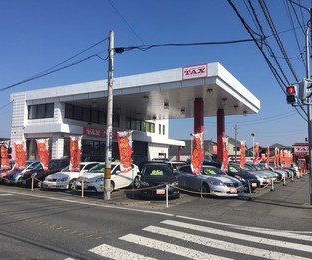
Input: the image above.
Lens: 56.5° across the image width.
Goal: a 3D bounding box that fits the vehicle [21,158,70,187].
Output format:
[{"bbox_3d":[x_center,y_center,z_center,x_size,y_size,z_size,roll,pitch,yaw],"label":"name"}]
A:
[{"bbox_3d":[-6.083,2.657,18.089,1.740,1.500,4.500,-2,-7,31],"label":"vehicle"}]

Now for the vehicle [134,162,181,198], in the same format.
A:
[{"bbox_3d":[0.006,2.413,14.501,1.720,1.480,4.650,1,-5,-6],"label":"vehicle"}]

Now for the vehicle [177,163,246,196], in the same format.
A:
[{"bbox_3d":[2.430,2.524,15.093,1.820,1.430,4.800,3,-6,-23],"label":"vehicle"}]

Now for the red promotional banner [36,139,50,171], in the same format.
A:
[{"bbox_3d":[-6.205,1.406,16.000,0.620,1.800,0.120,2,-5,-14],"label":"red promotional banner"}]

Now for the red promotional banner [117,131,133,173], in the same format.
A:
[{"bbox_3d":[-1.365,0.978,13.200,0.660,1.820,0.120,2,-5,-14],"label":"red promotional banner"}]

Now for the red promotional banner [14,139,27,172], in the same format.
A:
[{"bbox_3d":[-7.958,1.503,17.100,0.660,1.800,0.120,2,-5,-14],"label":"red promotional banner"}]

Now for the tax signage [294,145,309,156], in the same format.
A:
[{"bbox_3d":[29.178,4.146,57.000,4.100,2.000,0.350,-2,-7,31],"label":"tax signage"}]

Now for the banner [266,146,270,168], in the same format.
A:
[{"bbox_3d":[8.971,2.257,23.300,0.540,1.840,0.200,5,-7,-30],"label":"banner"}]

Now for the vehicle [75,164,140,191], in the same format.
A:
[{"bbox_3d":[-2.463,2.515,15.981,1.745,1.490,4.450,-2,-6,23],"label":"vehicle"}]

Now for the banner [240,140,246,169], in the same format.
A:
[{"bbox_3d":[5.550,1.605,18.400,0.540,1.830,0.200,5,-7,-30],"label":"banner"}]

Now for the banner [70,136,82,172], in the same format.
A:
[{"bbox_3d":[-4.092,1.250,14.800,0.600,1.800,0.120,2,-5,-14],"label":"banner"}]

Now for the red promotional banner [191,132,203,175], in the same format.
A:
[{"bbox_3d":[1.888,1.083,13.200,0.560,1.860,0.200,5,-7,-30],"label":"red promotional banner"}]

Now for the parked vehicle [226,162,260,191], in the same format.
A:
[{"bbox_3d":[4.256,2.722,17.353,1.720,1.500,4.400,3,-6,-23],"label":"parked vehicle"}]

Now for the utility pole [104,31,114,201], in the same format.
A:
[{"bbox_3d":[-1.961,-0.743,12.388,0.270,7.268,0.270,1,-6,0],"label":"utility pole"}]

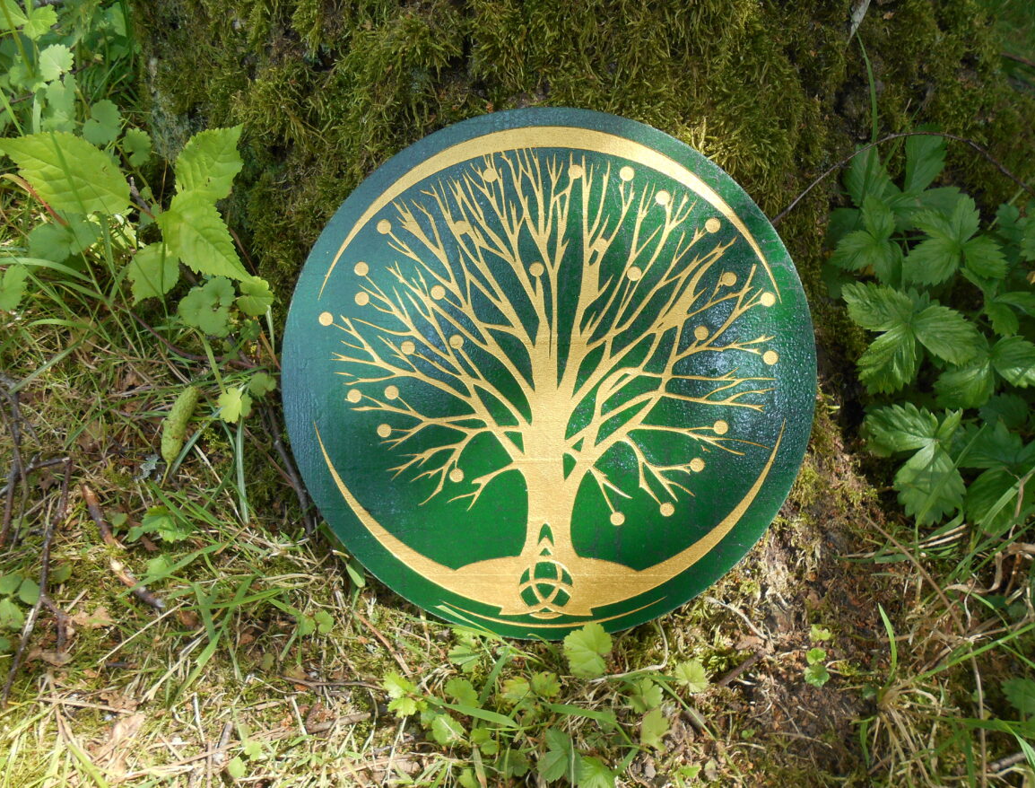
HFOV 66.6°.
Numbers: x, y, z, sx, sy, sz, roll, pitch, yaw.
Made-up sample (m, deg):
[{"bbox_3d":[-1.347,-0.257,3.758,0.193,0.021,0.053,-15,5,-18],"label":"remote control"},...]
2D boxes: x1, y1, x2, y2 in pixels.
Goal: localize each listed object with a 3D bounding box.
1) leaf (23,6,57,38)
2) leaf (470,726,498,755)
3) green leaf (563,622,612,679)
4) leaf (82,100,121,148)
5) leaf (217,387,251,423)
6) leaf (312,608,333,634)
[{"bbox_3d":[-0.412,-0.321,0.680,0.028,0.006,0.029,21,63,4],"label":"leaf"},{"bbox_3d":[-0.017,0.175,0.400,0.014,0.003,0.014,-33,60,-24],"label":"leaf"},{"bbox_3d":[0.038,0.137,0.422,0.026,0.005,0.030,-6,62,1],"label":"green leaf"},{"bbox_3d":[-0.402,-0.262,0.760,0.043,0.012,0.045,41,67,-4],"label":"leaf"},{"bbox_3d":[-0.190,0.007,0.530,0.022,0.005,0.025,30,65,-1],"label":"leaf"},{"bbox_3d":[-0.113,0.131,0.455,0.012,0.004,0.015,7,57,-5],"label":"leaf"}]

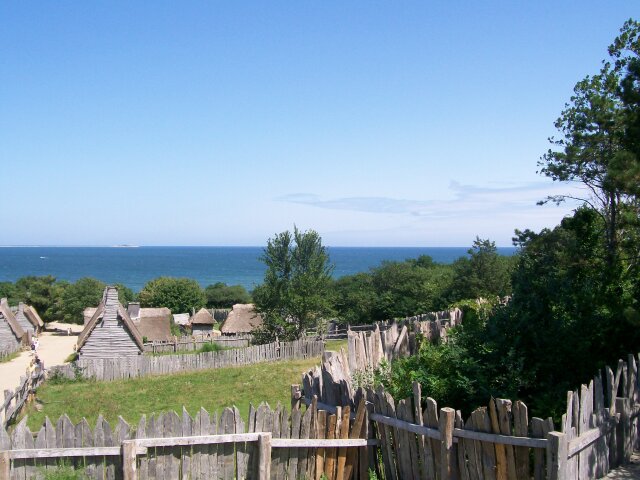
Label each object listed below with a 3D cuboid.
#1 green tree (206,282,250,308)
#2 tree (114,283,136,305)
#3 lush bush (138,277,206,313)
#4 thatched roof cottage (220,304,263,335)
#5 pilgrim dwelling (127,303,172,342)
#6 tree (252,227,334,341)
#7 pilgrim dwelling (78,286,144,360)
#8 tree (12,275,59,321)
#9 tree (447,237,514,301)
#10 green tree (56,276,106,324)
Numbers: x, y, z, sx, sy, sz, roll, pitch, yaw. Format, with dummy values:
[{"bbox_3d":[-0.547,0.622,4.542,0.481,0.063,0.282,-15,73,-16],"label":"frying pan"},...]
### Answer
[{"bbox_3d":[-22.115,14.303,160.000,11.300,8.170,9.600,0,-1,-8],"label":"green tree"},{"bbox_3d":[-46.342,13.739,155.000,7.680,7.680,7.680,0,-1,-17],"label":"tree"},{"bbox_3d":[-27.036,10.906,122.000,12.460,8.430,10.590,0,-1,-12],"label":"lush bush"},{"bbox_3d":[-10.344,11.088,90.000,6.220,4.730,5.200,0,-1,-5],"label":"thatched roof cottage"},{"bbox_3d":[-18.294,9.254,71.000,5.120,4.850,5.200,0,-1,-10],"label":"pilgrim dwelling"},{"bbox_3d":[-2.787,4.838,70.000,8.620,12.520,7.330,0,-1,-2],"label":"tree"},{"bbox_3d":[-15.533,6.047,49.115,4.500,5.650,6.600,0,-1,-19],"label":"pilgrim dwelling"},{"bbox_3d":[-66.252,13.856,155.000,11.640,10.710,9.900,0,-1,-23],"label":"tree"},{"bbox_3d":[18.085,3.718,75.000,7.660,8.230,6.510,0,-1,14],"label":"tree"},{"bbox_3d":[-55.307,13.972,155.000,13.040,10.950,11.080,0,-1,-20],"label":"green tree"}]

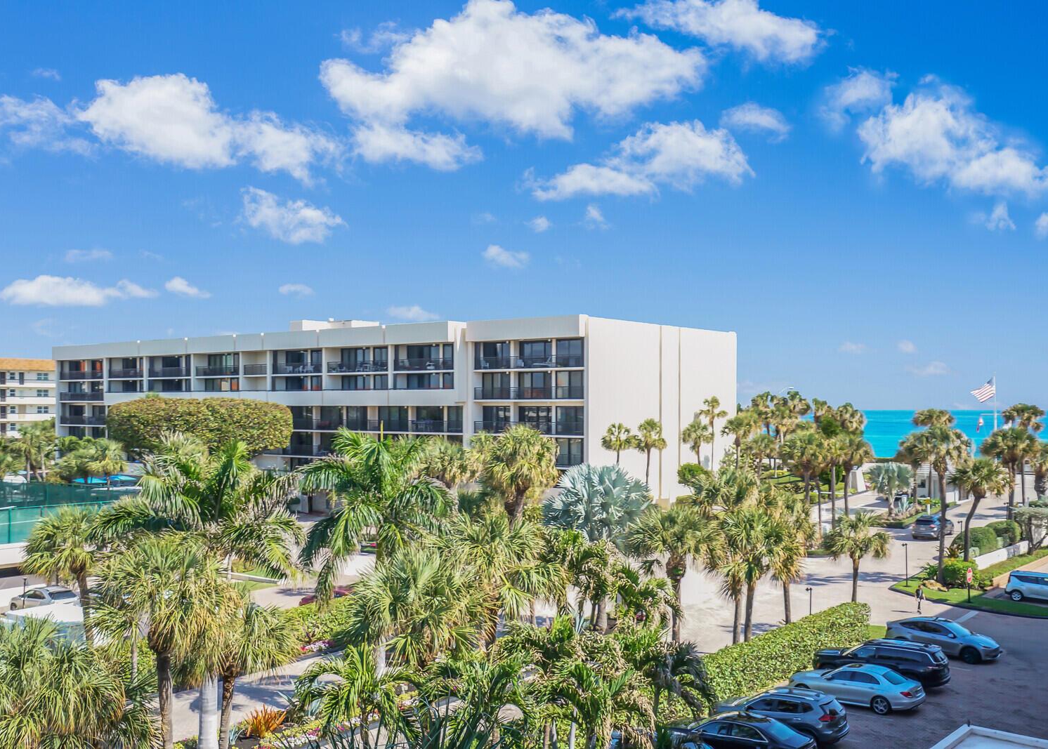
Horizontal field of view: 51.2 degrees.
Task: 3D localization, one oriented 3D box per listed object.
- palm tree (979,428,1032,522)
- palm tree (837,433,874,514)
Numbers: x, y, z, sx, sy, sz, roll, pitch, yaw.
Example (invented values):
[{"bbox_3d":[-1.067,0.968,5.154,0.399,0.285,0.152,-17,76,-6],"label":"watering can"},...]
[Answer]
[{"bbox_3d":[40.662,8.522,91.780,4.290,8.270,4.290,0,-2,0],"label":"palm tree"},{"bbox_3d":[27.757,9.079,91.613,3.038,8.512,3.038,-1,-2,17],"label":"palm tree"}]

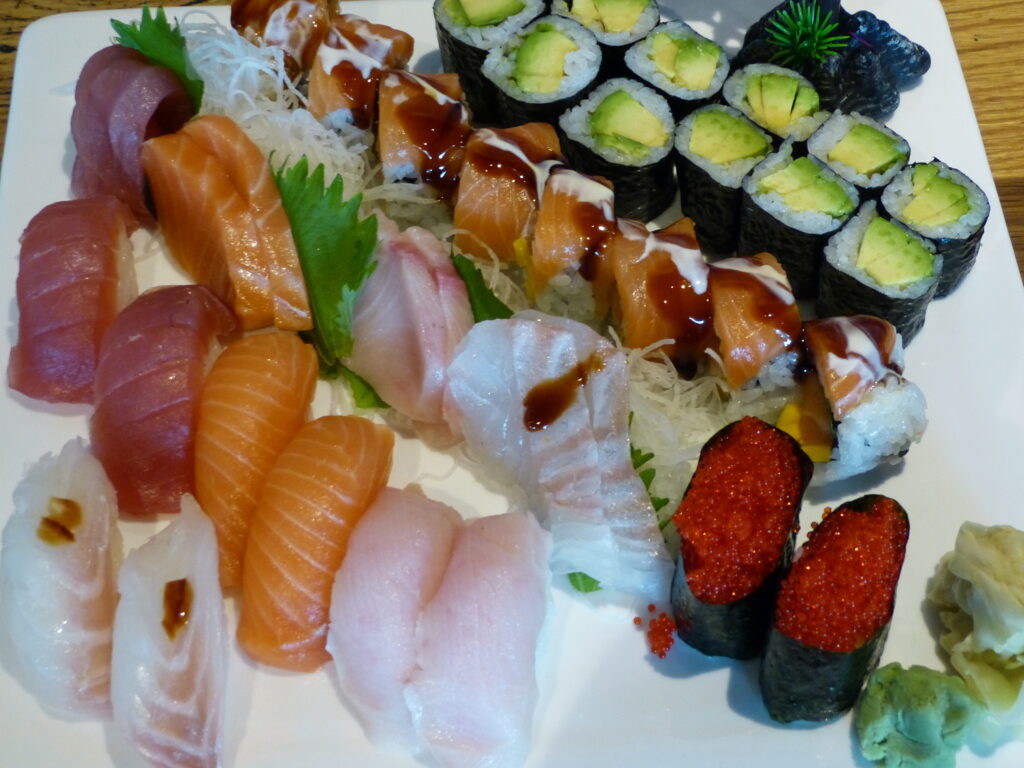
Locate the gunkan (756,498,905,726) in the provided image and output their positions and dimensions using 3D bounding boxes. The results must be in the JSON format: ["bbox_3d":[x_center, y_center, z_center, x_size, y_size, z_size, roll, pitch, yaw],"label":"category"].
[{"bbox_3d":[0.075,0.051,0.476,0.028,0.030,0.046,19,53,14],"label":"gunkan"}]

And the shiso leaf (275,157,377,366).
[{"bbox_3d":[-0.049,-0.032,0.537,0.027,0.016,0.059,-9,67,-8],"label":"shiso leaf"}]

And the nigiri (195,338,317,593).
[{"bbox_3d":[-0.061,0.018,0.499,0.028,0.029,0.068,6,54,5],"label":"nigiri"}]

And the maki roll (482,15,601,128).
[{"bbox_3d":[0.008,-0.084,0.575,0.032,0.025,0.032,0,54,0],"label":"maki roll"}]

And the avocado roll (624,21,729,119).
[{"bbox_3d":[0.046,-0.083,0.588,0.029,0.024,0.030,0,51,0],"label":"avocado roll"}]

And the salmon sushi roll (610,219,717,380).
[{"bbox_3d":[0.038,-0.022,0.534,0.024,0.030,0.029,15,52,11],"label":"salmon sushi roll"}]

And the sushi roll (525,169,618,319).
[{"bbox_3d":[0.016,-0.035,0.545,0.022,0.030,0.030,17,53,13],"label":"sushi roll"}]

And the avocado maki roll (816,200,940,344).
[{"bbox_3d":[0.095,-0.028,0.536,0.029,0.022,0.031,0,54,0],"label":"avocado maki roll"}]

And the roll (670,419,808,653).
[{"bbox_3d":[0.053,0.038,0.487,0.029,0.029,0.050,11,52,8],"label":"roll"}]

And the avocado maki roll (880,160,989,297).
[{"bbox_3d":[0.111,-0.041,0.545,0.025,0.024,0.027,0,54,0],"label":"avocado maki roll"}]

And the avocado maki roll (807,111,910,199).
[{"bbox_3d":[0.093,-0.056,0.567,0.028,0.024,0.029,0,51,0],"label":"avocado maki roll"}]

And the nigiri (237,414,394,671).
[{"bbox_3d":[-0.046,0.035,0.490,0.027,0.026,0.064,11,52,8],"label":"nigiri"}]

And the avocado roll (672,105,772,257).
[{"bbox_3d":[0.057,-0.054,0.553,0.025,0.026,0.029,0,54,0],"label":"avocado roll"}]

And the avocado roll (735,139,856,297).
[{"bbox_3d":[0.076,-0.044,0.546,0.029,0.025,0.031,0,54,0],"label":"avocado roll"}]

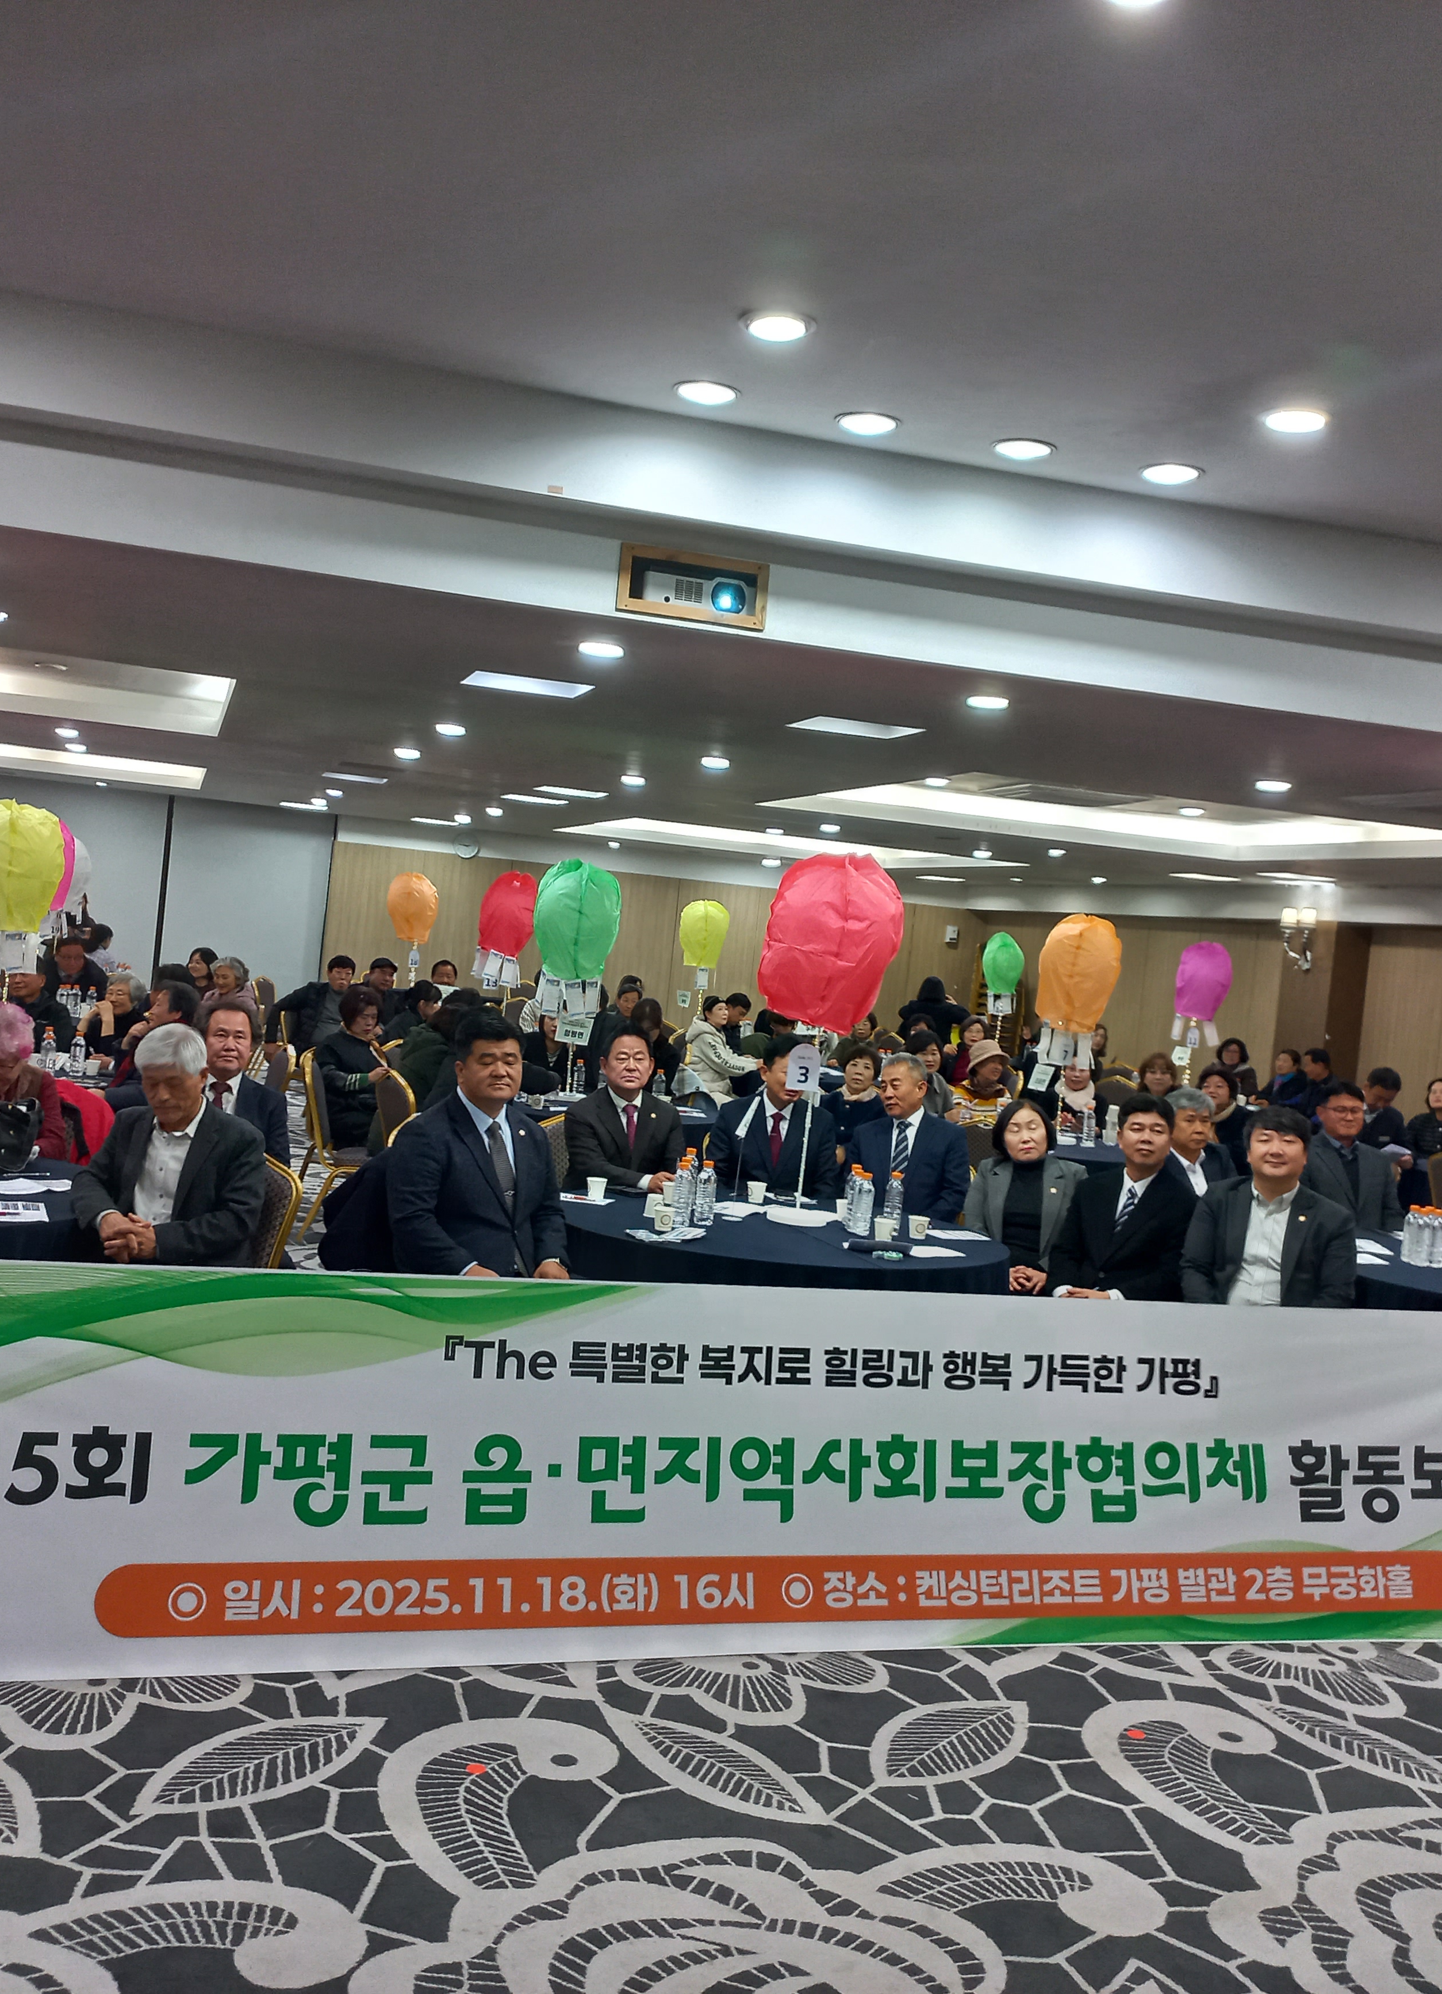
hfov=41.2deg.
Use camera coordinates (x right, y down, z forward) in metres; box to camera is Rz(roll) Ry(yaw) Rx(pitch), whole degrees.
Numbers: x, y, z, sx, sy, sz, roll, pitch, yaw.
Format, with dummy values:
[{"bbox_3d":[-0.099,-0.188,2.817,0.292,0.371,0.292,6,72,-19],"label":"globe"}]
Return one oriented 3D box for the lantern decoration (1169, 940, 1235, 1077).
[{"bbox_3d":[4.232,0.101,16.900,0.510,1.100,0.510,5,2,-17],"label":"lantern decoration"}]

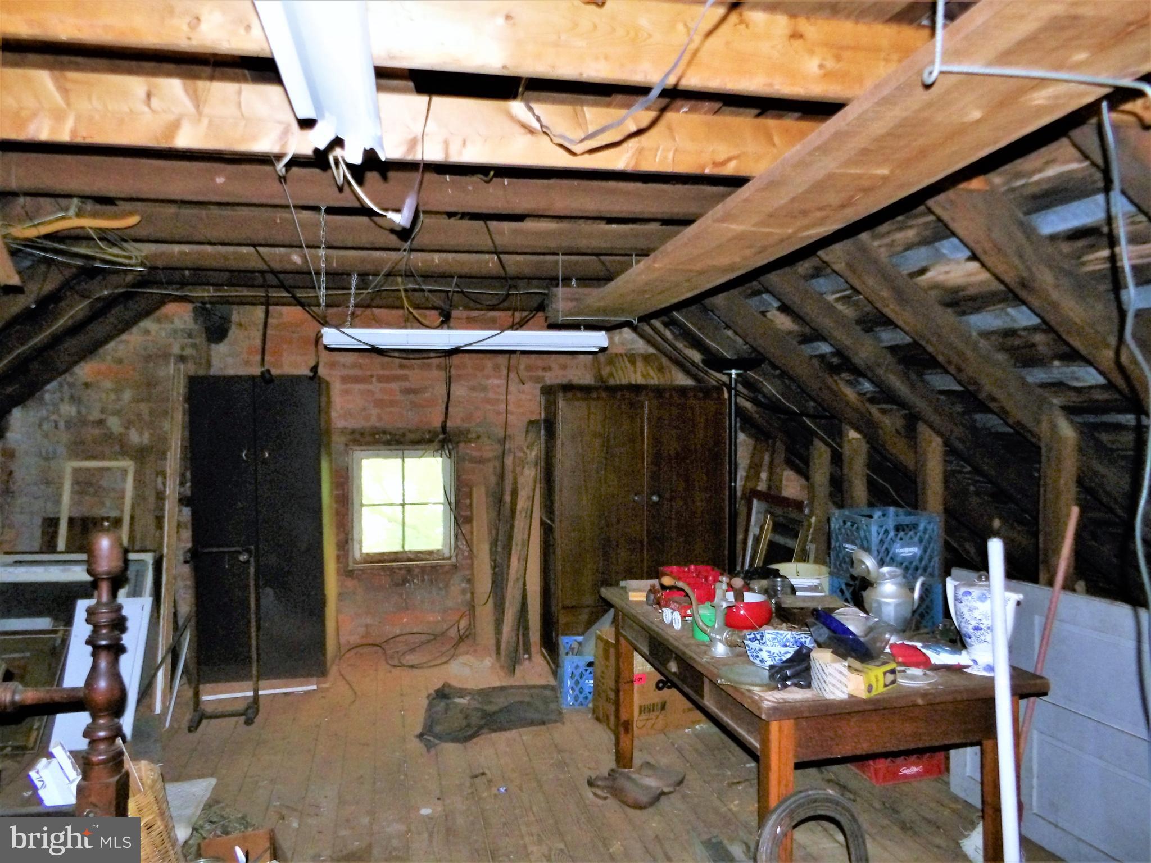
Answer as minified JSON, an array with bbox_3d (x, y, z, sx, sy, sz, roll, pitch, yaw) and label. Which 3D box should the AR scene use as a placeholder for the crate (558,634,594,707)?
[{"bbox_3d":[0.083,1.332,4.450,0.330,0.278,0.335,-1,3,-7],"label":"crate"}]

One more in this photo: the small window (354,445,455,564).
[{"bbox_3d":[-1.165,0.499,5.394,0.680,0.785,0.090,-1,3,-10],"label":"small window"}]

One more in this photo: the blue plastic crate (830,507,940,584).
[{"bbox_3d":[1.369,0.512,3.567,0.330,0.280,0.325,-1,3,-17],"label":"blue plastic crate"}]

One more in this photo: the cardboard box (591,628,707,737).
[{"bbox_3d":[0.393,1.258,4.124,0.510,0.455,0.310,-2,3,-25],"label":"cardboard box"}]

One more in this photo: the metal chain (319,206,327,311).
[{"bbox_3d":[-0.699,-0.479,2.208,0.016,0.310,0.016,-1,3,-13],"label":"metal chain"}]

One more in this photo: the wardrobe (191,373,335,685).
[{"bbox_3d":[-1.879,0.569,4.882,0.725,1.790,0.420,-1,3,-7],"label":"wardrobe"}]

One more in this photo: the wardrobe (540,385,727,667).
[{"bbox_3d":[0.347,0.580,5.011,1.032,1.715,0.610,-1,3,-11],"label":"wardrobe"}]

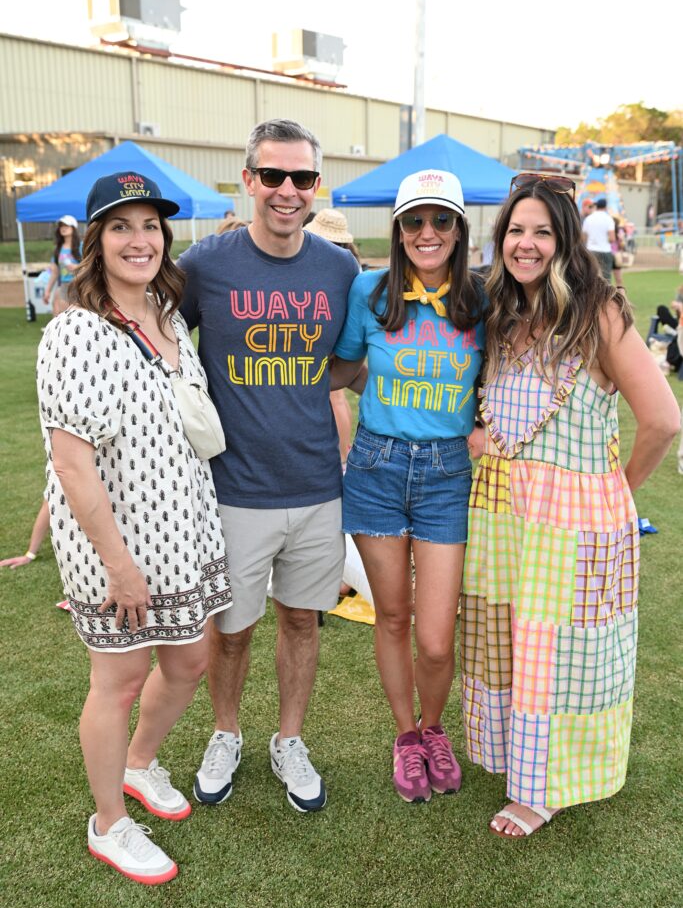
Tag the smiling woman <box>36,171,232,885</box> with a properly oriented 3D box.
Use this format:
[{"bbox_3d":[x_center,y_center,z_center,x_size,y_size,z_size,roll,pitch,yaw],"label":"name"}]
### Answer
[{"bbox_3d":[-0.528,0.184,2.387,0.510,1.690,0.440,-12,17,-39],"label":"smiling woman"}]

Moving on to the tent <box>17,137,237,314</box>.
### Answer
[{"bbox_3d":[-3.770,-4.095,17.569,3.050,3.050,3.050,1,14,6],"label":"tent"}]

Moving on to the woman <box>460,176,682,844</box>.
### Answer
[{"bbox_3d":[0.577,0.155,2.497,0.570,1.670,0.420,5,15,21],"label":"woman"}]

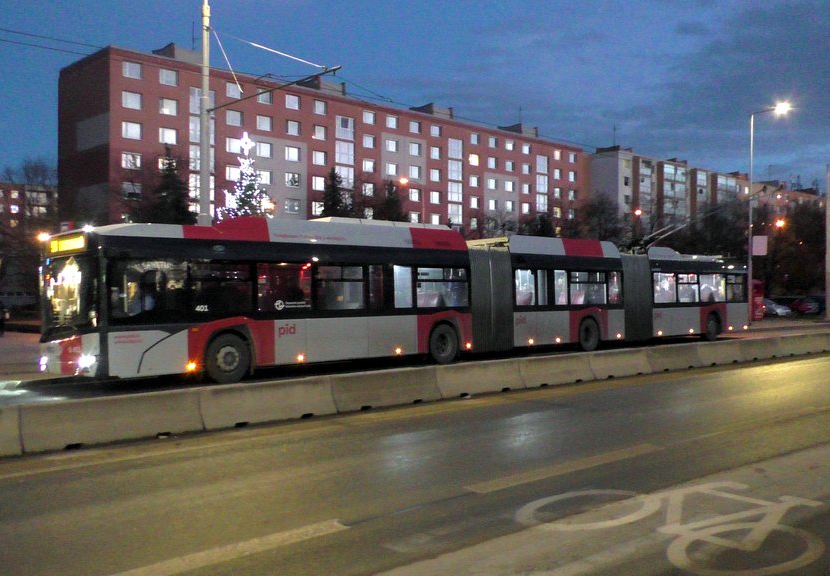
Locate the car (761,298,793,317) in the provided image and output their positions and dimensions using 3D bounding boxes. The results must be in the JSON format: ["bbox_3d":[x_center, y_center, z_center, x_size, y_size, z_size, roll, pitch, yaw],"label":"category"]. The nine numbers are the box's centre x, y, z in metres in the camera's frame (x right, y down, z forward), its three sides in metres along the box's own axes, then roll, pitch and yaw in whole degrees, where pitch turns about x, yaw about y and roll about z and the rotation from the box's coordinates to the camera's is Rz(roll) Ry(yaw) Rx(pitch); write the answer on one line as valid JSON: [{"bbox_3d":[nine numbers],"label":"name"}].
[{"bbox_3d":[28.048,1.516,65.000,1.800,1.480,4.300,0,0,-41],"label":"car"}]

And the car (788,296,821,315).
[{"bbox_3d":[32.697,1.504,70.000,1.800,1.480,4.300,0,0,-41],"label":"car"}]

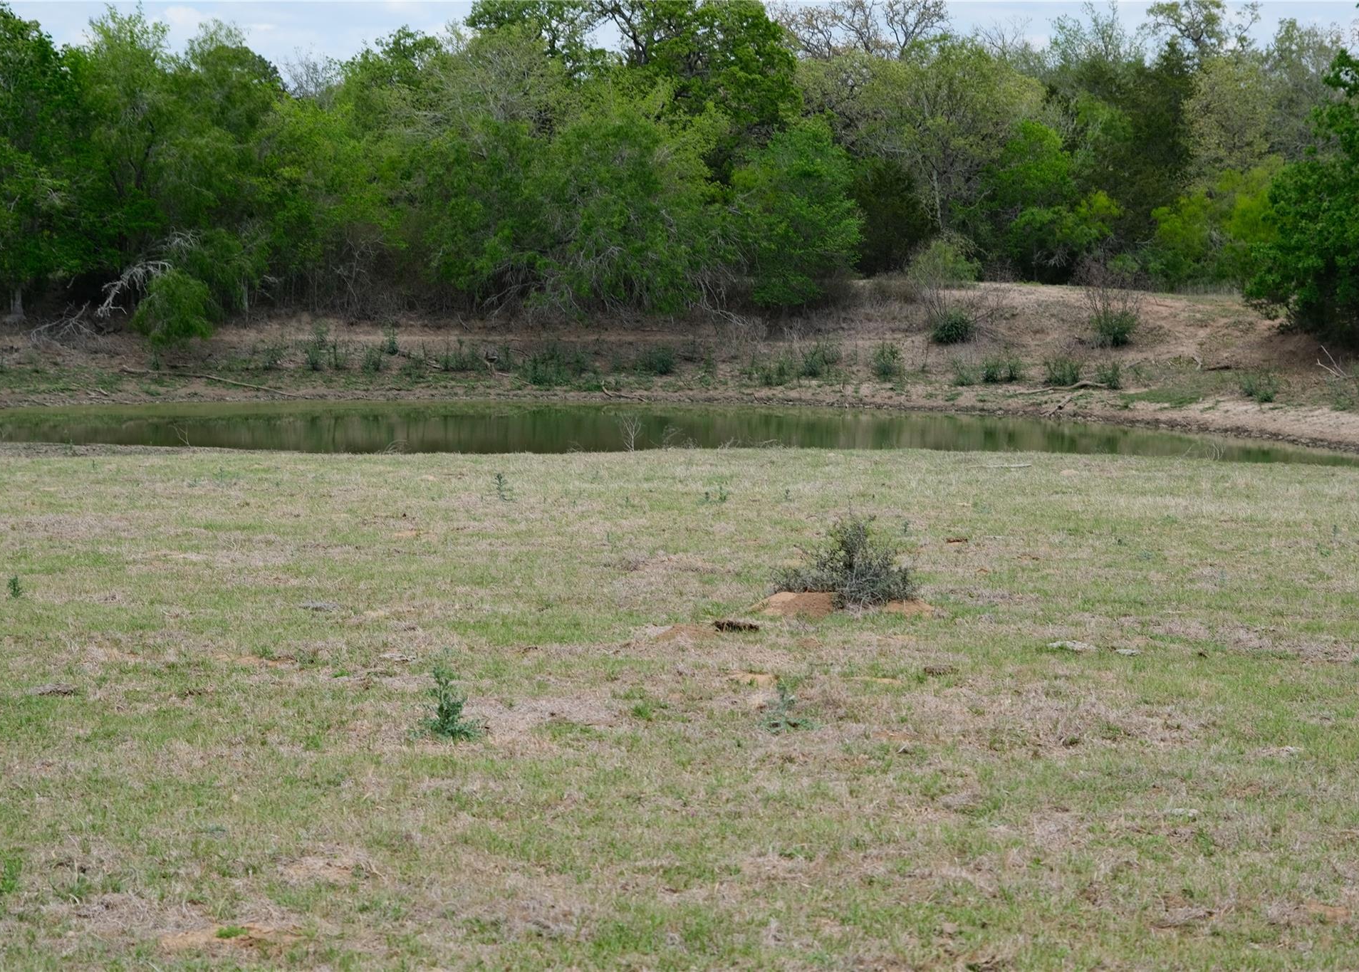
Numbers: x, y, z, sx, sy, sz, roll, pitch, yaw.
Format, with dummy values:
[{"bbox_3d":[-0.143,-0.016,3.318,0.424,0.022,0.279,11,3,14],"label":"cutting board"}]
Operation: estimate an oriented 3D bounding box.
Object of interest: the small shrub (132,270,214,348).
[{"bbox_3d":[-11.780,-4.105,80.000,1.932,1.810,1.800,-1,4,-8],"label":"small shrub"}]

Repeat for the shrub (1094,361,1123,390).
[{"bbox_3d":[9.008,-2.334,72.300,0.622,0.598,0.591,1,3,0],"label":"shrub"}]

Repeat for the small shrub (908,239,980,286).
[{"bbox_3d":[6.679,-5.659,87.000,1.814,1.223,1.600,0,4,4],"label":"small shrub"}]

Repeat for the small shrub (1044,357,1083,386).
[{"bbox_3d":[8.095,-2.407,72.700,0.818,0.626,0.695,1,3,0],"label":"small shrub"}]

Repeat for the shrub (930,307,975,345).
[{"bbox_3d":[6.274,-3.661,79.000,1.020,0.867,0.950,0,4,5],"label":"shrub"}]

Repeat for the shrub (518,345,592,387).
[{"bbox_3d":[-2.795,-2.707,77.500,1.667,0.913,1.100,0,4,-2],"label":"shrub"}]

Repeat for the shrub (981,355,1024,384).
[{"bbox_3d":[7.033,-2.548,75.100,0.919,0.622,0.782,1,3,0],"label":"shrub"}]

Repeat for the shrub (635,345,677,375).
[{"bbox_3d":[-0.552,-2.908,79.500,0.973,0.711,0.827,1,3,0],"label":"shrub"}]

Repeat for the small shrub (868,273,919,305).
[{"bbox_3d":[5.163,-4.753,83.000,1.181,0.756,1.000,0,4,4],"label":"small shrub"}]

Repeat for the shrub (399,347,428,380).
[{"bbox_3d":[-6.052,-2.794,78.500,0.649,0.754,0.617,1,3,0],"label":"shrub"}]

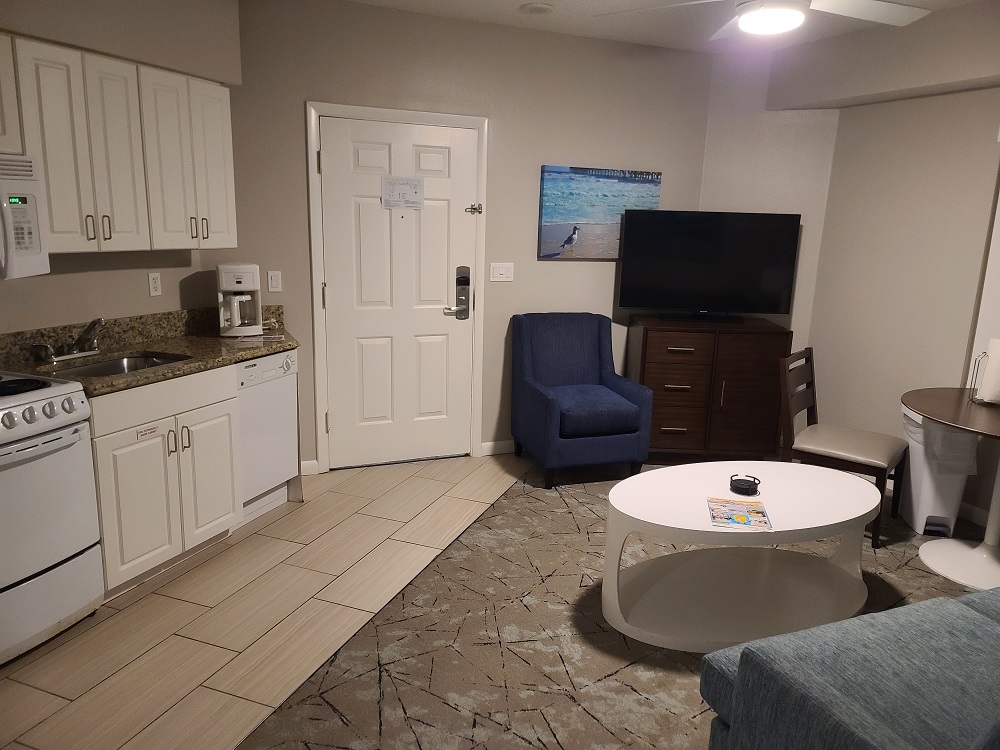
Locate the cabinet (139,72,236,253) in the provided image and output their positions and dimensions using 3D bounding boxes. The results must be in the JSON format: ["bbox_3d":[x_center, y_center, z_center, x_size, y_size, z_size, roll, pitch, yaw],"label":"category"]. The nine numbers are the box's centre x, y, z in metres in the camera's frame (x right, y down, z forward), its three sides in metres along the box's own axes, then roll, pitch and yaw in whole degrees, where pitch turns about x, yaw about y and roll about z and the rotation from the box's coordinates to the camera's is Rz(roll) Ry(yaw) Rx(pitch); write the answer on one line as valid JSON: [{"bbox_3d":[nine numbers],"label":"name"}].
[{"bbox_3d":[-1.583,-0.996,3.439,0.325,0.766,0.534,7,13,21],"label":"cabinet"}]

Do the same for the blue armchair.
[{"bbox_3d":[0.489,0.122,4.482,0.675,0.945,0.700,-2,13,-16],"label":"blue armchair"}]

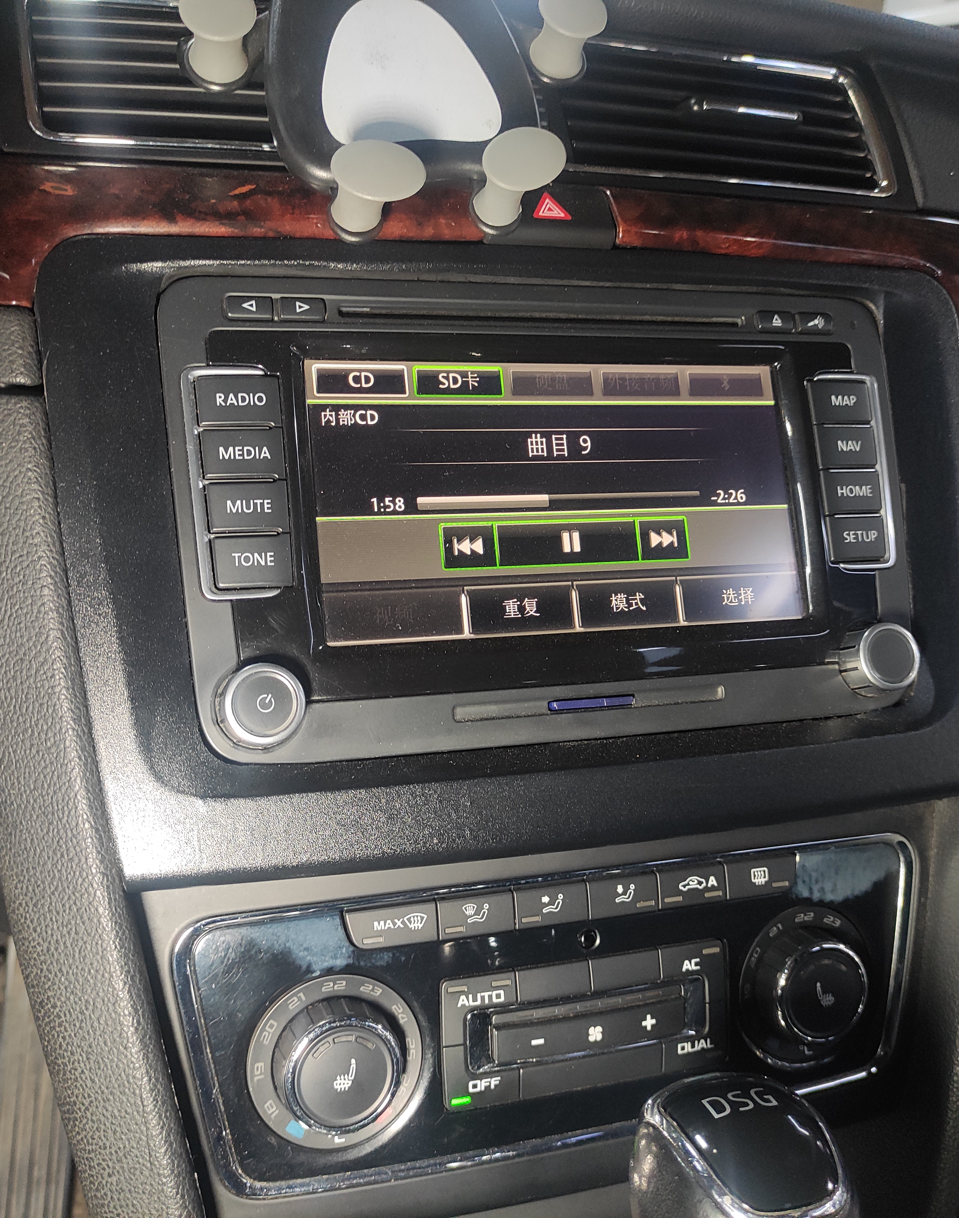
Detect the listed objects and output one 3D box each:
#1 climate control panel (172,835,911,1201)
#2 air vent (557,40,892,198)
[{"bbox_3d":[0.029,0.108,0.324,0.219,0.075,0.025,-3,3,-18],"label":"climate control panel"},{"bbox_3d":[0.076,-0.156,0.387,0.117,0.051,0.025,-3,-19,-20],"label":"air vent"}]

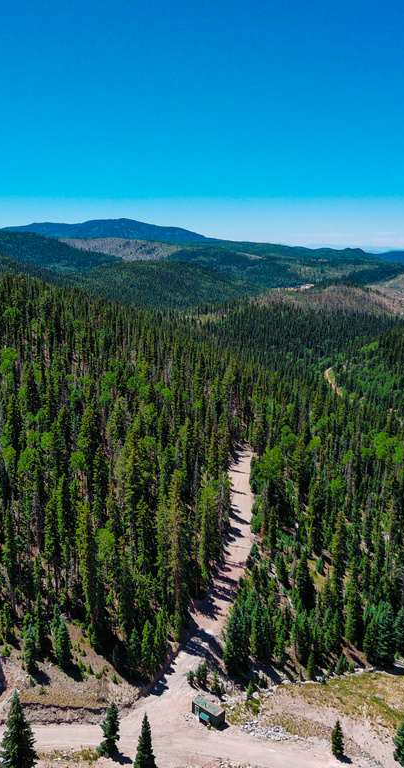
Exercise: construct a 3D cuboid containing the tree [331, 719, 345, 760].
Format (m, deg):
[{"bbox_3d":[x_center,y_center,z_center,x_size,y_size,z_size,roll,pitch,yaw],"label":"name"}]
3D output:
[{"bbox_3d":[23.911,61.605,118.037,2.200,7.300,2.200,0,11,0],"label":"tree"}]

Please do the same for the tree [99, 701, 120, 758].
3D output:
[{"bbox_3d":[-15.270,56.840,112.500,3.310,10.180,3.310,0,12,0],"label":"tree"}]

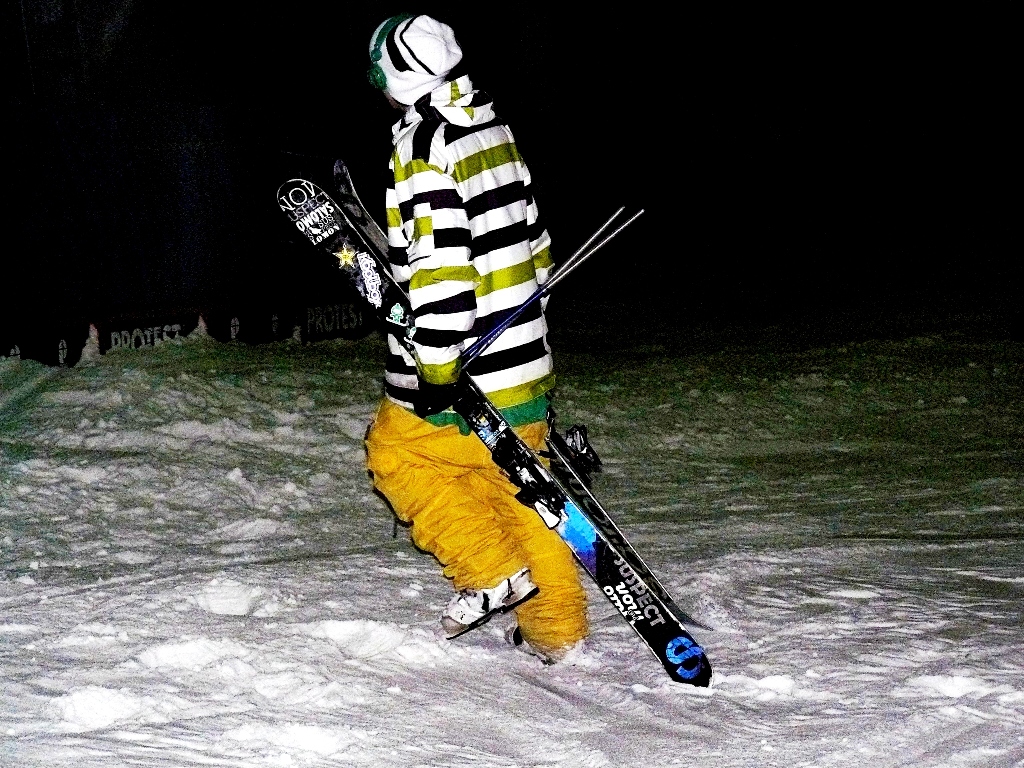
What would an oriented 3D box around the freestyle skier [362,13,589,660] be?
[{"bbox_3d":[-0.096,-0.123,8.900,0.620,1.720,0.580,2,4,37],"label":"freestyle skier"}]

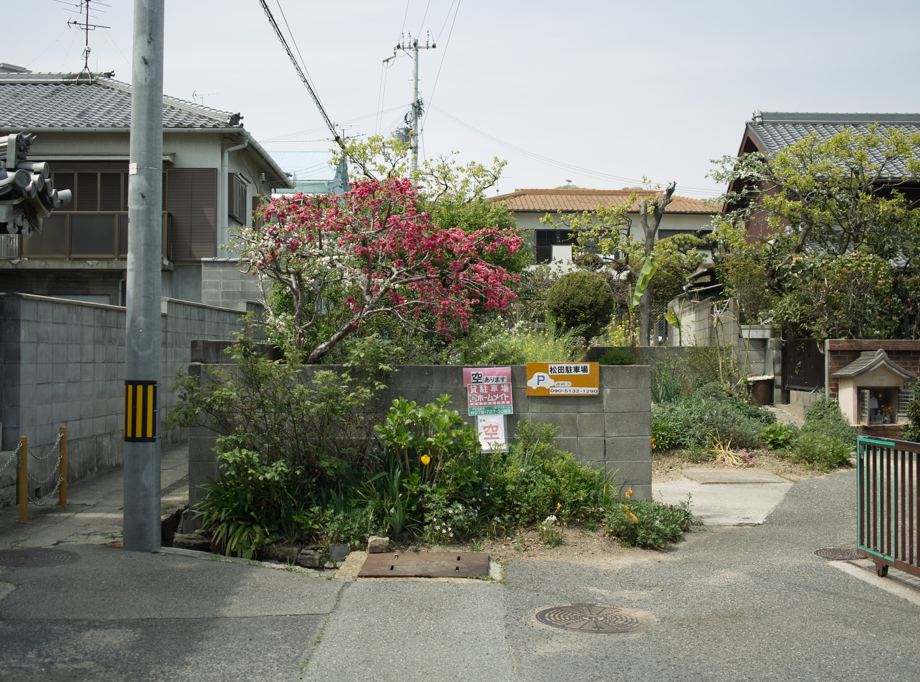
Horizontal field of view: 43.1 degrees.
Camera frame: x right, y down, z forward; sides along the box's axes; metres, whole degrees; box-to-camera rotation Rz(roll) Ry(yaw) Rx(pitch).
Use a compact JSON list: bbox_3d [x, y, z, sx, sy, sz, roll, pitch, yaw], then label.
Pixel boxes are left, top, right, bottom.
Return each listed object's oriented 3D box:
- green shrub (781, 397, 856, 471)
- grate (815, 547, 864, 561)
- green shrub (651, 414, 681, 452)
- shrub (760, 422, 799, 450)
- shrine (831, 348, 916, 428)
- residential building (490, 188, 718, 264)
[{"bbox_3d":[4.040,1.040,13.150,0.780,0.780,0.820,0,-1,0],"label":"green shrub"},{"bbox_3d":[2.895,1.629,8.800,0.440,0.040,0.440,-1,1,0],"label":"grate"},{"bbox_3d":[2.310,1.055,13.300,0.450,0.450,0.450,0,-1,0],"label":"green shrub"},{"bbox_3d":[3.809,1.139,13.900,0.450,0.360,0.450,0,-1,0],"label":"shrub"},{"bbox_3d":[4.860,0.545,13.650,0.760,0.910,0.700,0,-1,0],"label":"shrine"},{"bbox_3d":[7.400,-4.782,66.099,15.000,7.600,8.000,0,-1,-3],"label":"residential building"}]

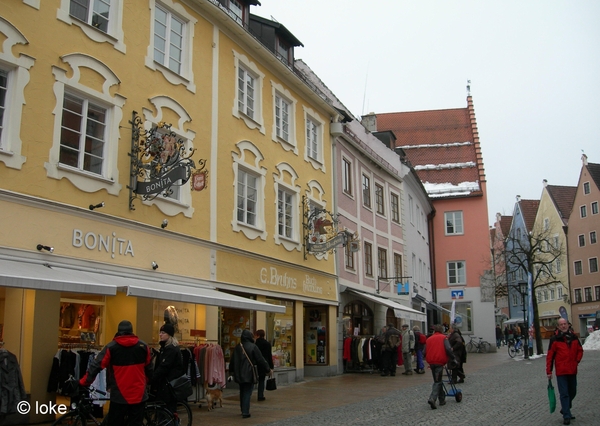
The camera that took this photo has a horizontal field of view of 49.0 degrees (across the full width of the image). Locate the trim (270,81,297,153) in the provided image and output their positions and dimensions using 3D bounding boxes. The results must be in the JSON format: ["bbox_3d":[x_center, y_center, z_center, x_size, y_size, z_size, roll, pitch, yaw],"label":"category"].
[{"bbox_3d":[-0.467,-3.092,21.414,0.180,2.040,1.820,-6,-13,25],"label":"trim"}]

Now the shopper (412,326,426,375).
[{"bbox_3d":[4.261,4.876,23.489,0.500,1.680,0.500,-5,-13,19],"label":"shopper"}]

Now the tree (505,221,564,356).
[{"bbox_3d":[12.497,3.899,34.954,3.300,7.050,3.300,-5,-13,19],"label":"tree"}]

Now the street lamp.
[{"bbox_3d":[10.659,5.084,31.416,0.480,3.620,0.480,-5,-13,18],"label":"street lamp"}]

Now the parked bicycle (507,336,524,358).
[{"bbox_3d":[10.261,6.372,31.436,1.700,1.070,0.580,10,-17,-41],"label":"parked bicycle"}]

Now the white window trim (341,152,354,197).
[{"bbox_3d":[1.932,-1.445,25.937,0.160,1.640,1.220,-6,-13,23],"label":"white window trim"}]

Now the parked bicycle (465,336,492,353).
[{"bbox_3d":[10.429,7.733,38.608,1.600,1.060,0.550,-3,-12,10],"label":"parked bicycle"}]

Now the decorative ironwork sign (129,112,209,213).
[{"bbox_3d":[-3.030,-1.372,15.125,2.200,2.420,0.350,-7,-14,27],"label":"decorative ironwork sign"}]

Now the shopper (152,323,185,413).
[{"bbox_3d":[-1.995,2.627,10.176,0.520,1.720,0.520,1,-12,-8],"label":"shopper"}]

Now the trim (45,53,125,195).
[{"bbox_3d":[-4.726,-1.980,14.429,0.180,3.100,2.230,-7,-14,27],"label":"trim"}]

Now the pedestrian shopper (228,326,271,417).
[{"bbox_3d":[-0.978,3.120,12.972,0.750,1.680,0.480,-4,-12,18],"label":"pedestrian shopper"}]

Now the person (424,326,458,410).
[{"bbox_3d":[2.927,3.232,13.819,0.620,1.730,0.550,-6,-14,23],"label":"person"}]

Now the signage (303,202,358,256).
[{"bbox_3d":[1.017,0.410,21.598,1.920,2.100,0.250,-6,-13,25],"label":"signage"}]

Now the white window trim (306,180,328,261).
[{"bbox_3d":[0.625,0.256,23.004,0.180,2.680,1.720,-6,-13,25],"label":"white window trim"}]

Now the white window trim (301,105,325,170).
[{"bbox_3d":[0.563,-2.626,23.522,0.180,2.040,1.820,-6,-13,25],"label":"white window trim"}]

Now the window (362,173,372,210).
[{"bbox_3d":[2.972,-0.922,29.300,0.150,1.375,1.220,-5,-12,22],"label":"window"}]

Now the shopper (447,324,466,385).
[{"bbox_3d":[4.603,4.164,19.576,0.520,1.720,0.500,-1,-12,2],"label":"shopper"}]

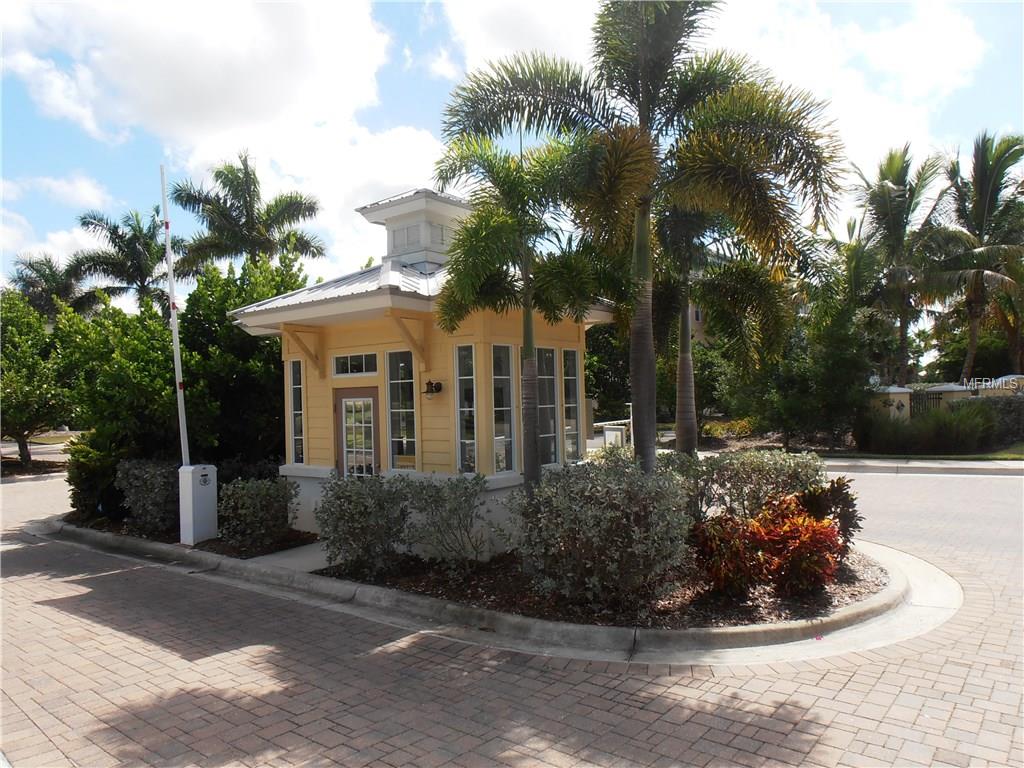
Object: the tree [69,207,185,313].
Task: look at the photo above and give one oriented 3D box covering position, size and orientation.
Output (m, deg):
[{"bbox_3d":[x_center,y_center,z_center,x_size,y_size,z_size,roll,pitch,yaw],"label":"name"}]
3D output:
[{"bbox_3d":[-17.276,-2.550,32.089,5.400,11.010,5.400,-3,-1,38],"label":"tree"}]

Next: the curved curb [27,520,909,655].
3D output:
[{"bbox_3d":[-1.673,2.070,9.864,12.500,0.170,4.600,-3,-1,38],"label":"curved curb"}]

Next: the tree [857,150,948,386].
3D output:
[{"bbox_3d":[14.455,-3.427,25.893,4.200,10.550,4.200,-3,-1,38],"label":"tree"}]

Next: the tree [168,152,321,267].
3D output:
[{"bbox_3d":[-9.450,-2.911,25.689,5.600,11.010,5.600,-3,-1,38],"label":"tree"}]

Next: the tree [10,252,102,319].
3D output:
[{"bbox_3d":[-26.644,-2.086,41.489,5.400,11.010,5.400,-3,-1,38],"label":"tree"}]

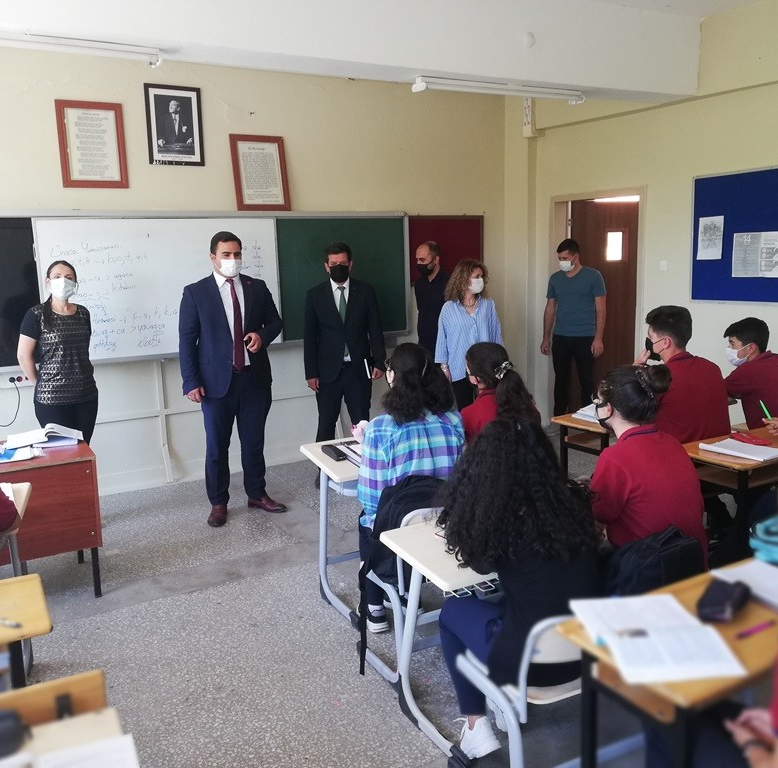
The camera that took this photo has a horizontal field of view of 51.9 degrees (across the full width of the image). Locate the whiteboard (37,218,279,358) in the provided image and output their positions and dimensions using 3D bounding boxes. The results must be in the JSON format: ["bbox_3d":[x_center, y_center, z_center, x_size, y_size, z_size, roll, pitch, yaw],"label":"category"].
[{"bbox_3d":[-1.582,-0.700,5.733,1.730,0.955,0.045,-7,10,-31],"label":"whiteboard"}]

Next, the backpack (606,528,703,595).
[{"bbox_3d":[0.795,0.618,2.335,0.340,0.410,0.200,-6,11,-27],"label":"backpack"}]

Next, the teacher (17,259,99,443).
[{"bbox_3d":[-1.975,0.098,4.873,0.450,1.675,0.320,-7,10,-28],"label":"teacher"}]

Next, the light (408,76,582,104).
[{"bbox_3d":[0.730,-1.861,5.108,1.250,0.085,0.120,-6,10,-28],"label":"light"}]

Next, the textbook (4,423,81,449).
[{"bbox_3d":[-1.777,0.264,4.104,0.365,0.070,0.250,-7,10,-32],"label":"textbook"}]

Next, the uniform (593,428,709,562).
[{"bbox_3d":[0.830,0.416,2.572,0.440,0.580,0.340,-6,11,-27],"label":"uniform"}]

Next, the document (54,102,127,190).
[{"bbox_3d":[-1.998,-1.621,5.416,0.432,0.570,0.030,-7,10,-32],"label":"document"}]

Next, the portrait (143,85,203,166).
[{"bbox_3d":[-1.523,-1.846,5.709,0.400,0.550,0.025,-7,10,-31],"label":"portrait"}]

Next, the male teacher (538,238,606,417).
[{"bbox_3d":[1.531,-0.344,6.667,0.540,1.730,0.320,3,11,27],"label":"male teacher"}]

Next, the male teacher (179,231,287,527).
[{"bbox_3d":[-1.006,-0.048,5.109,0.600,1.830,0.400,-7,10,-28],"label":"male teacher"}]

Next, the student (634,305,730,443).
[{"bbox_3d":[1.463,0.264,4.187,0.500,1.340,0.650,-7,11,-30],"label":"student"}]

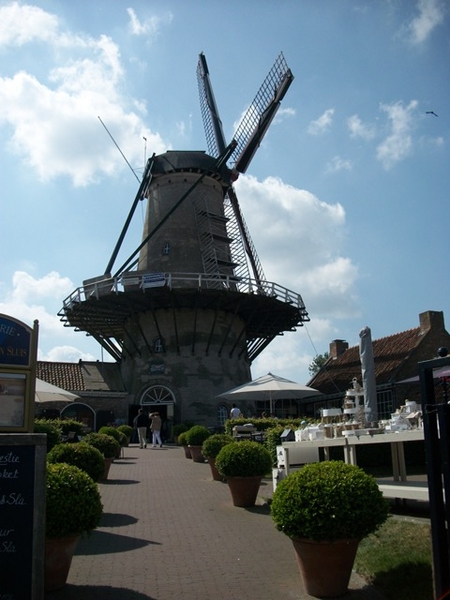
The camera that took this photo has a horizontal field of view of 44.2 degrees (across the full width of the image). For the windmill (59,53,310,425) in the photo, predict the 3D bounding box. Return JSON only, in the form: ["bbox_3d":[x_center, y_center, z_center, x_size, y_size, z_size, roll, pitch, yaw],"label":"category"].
[{"bbox_3d":[-2.472,-4.710,35.258,15.000,26.400,19.000,3,-12,-17],"label":"windmill"}]

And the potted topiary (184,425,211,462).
[{"bbox_3d":[-0.827,4.616,17.812,0.772,1.112,0.772,-1,-12,0],"label":"potted topiary"}]

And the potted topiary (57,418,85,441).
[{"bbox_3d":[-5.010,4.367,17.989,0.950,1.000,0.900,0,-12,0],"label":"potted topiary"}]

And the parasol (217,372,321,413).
[{"bbox_3d":[1.713,4.167,20.374,4.100,2.952,4.100,-1,-12,0],"label":"parasol"}]

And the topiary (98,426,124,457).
[{"bbox_3d":[-3.760,4.702,18.061,0.766,1.119,0.766,-1,-12,0],"label":"topiary"}]

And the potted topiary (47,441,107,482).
[{"bbox_3d":[-2.385,2.584,8.809,0.970,0.680,0.970,0,-12,0],"label":"potted topiary"}]

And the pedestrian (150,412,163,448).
[{"bbox_3d":[-3.174,5.992,25.516,0.600,1.660,0.450,0,-12,0],"label":"pedestrian"}]

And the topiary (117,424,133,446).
[{"bbox_3d":[-4.716,6.457,26.236,0.750,1.040,0.750,0,-12,0],"label":"topiary"}]

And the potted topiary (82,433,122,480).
[{"bbox_3d":[-2.965,3.750,13.317,0.930,1.120,0.930,0,-12,0],"label":"potted topiary"}]

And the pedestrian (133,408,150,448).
[{"bbox_3d":[-3.763,5.822,24.938,0.620,1.760,0.450,0,-12,0],"label":"pedestrian"}]

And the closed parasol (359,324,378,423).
[{"bbox_3d":[2.593,1.993,9.997,0.320,3.043,0.320,-1,-12,0],"label":"closed parasol"}]

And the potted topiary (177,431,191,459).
[{"bbox_3d":[-1.215,5.020,19.153,0.778,0.867,0.778,-1,-12,0],"label":"potted topiary"}]

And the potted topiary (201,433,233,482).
[{"bbox_3d":[-0.168,3.648,12.878,0.767,1.022,0.767,-1,-12,0],"label":"potted topiary"}]

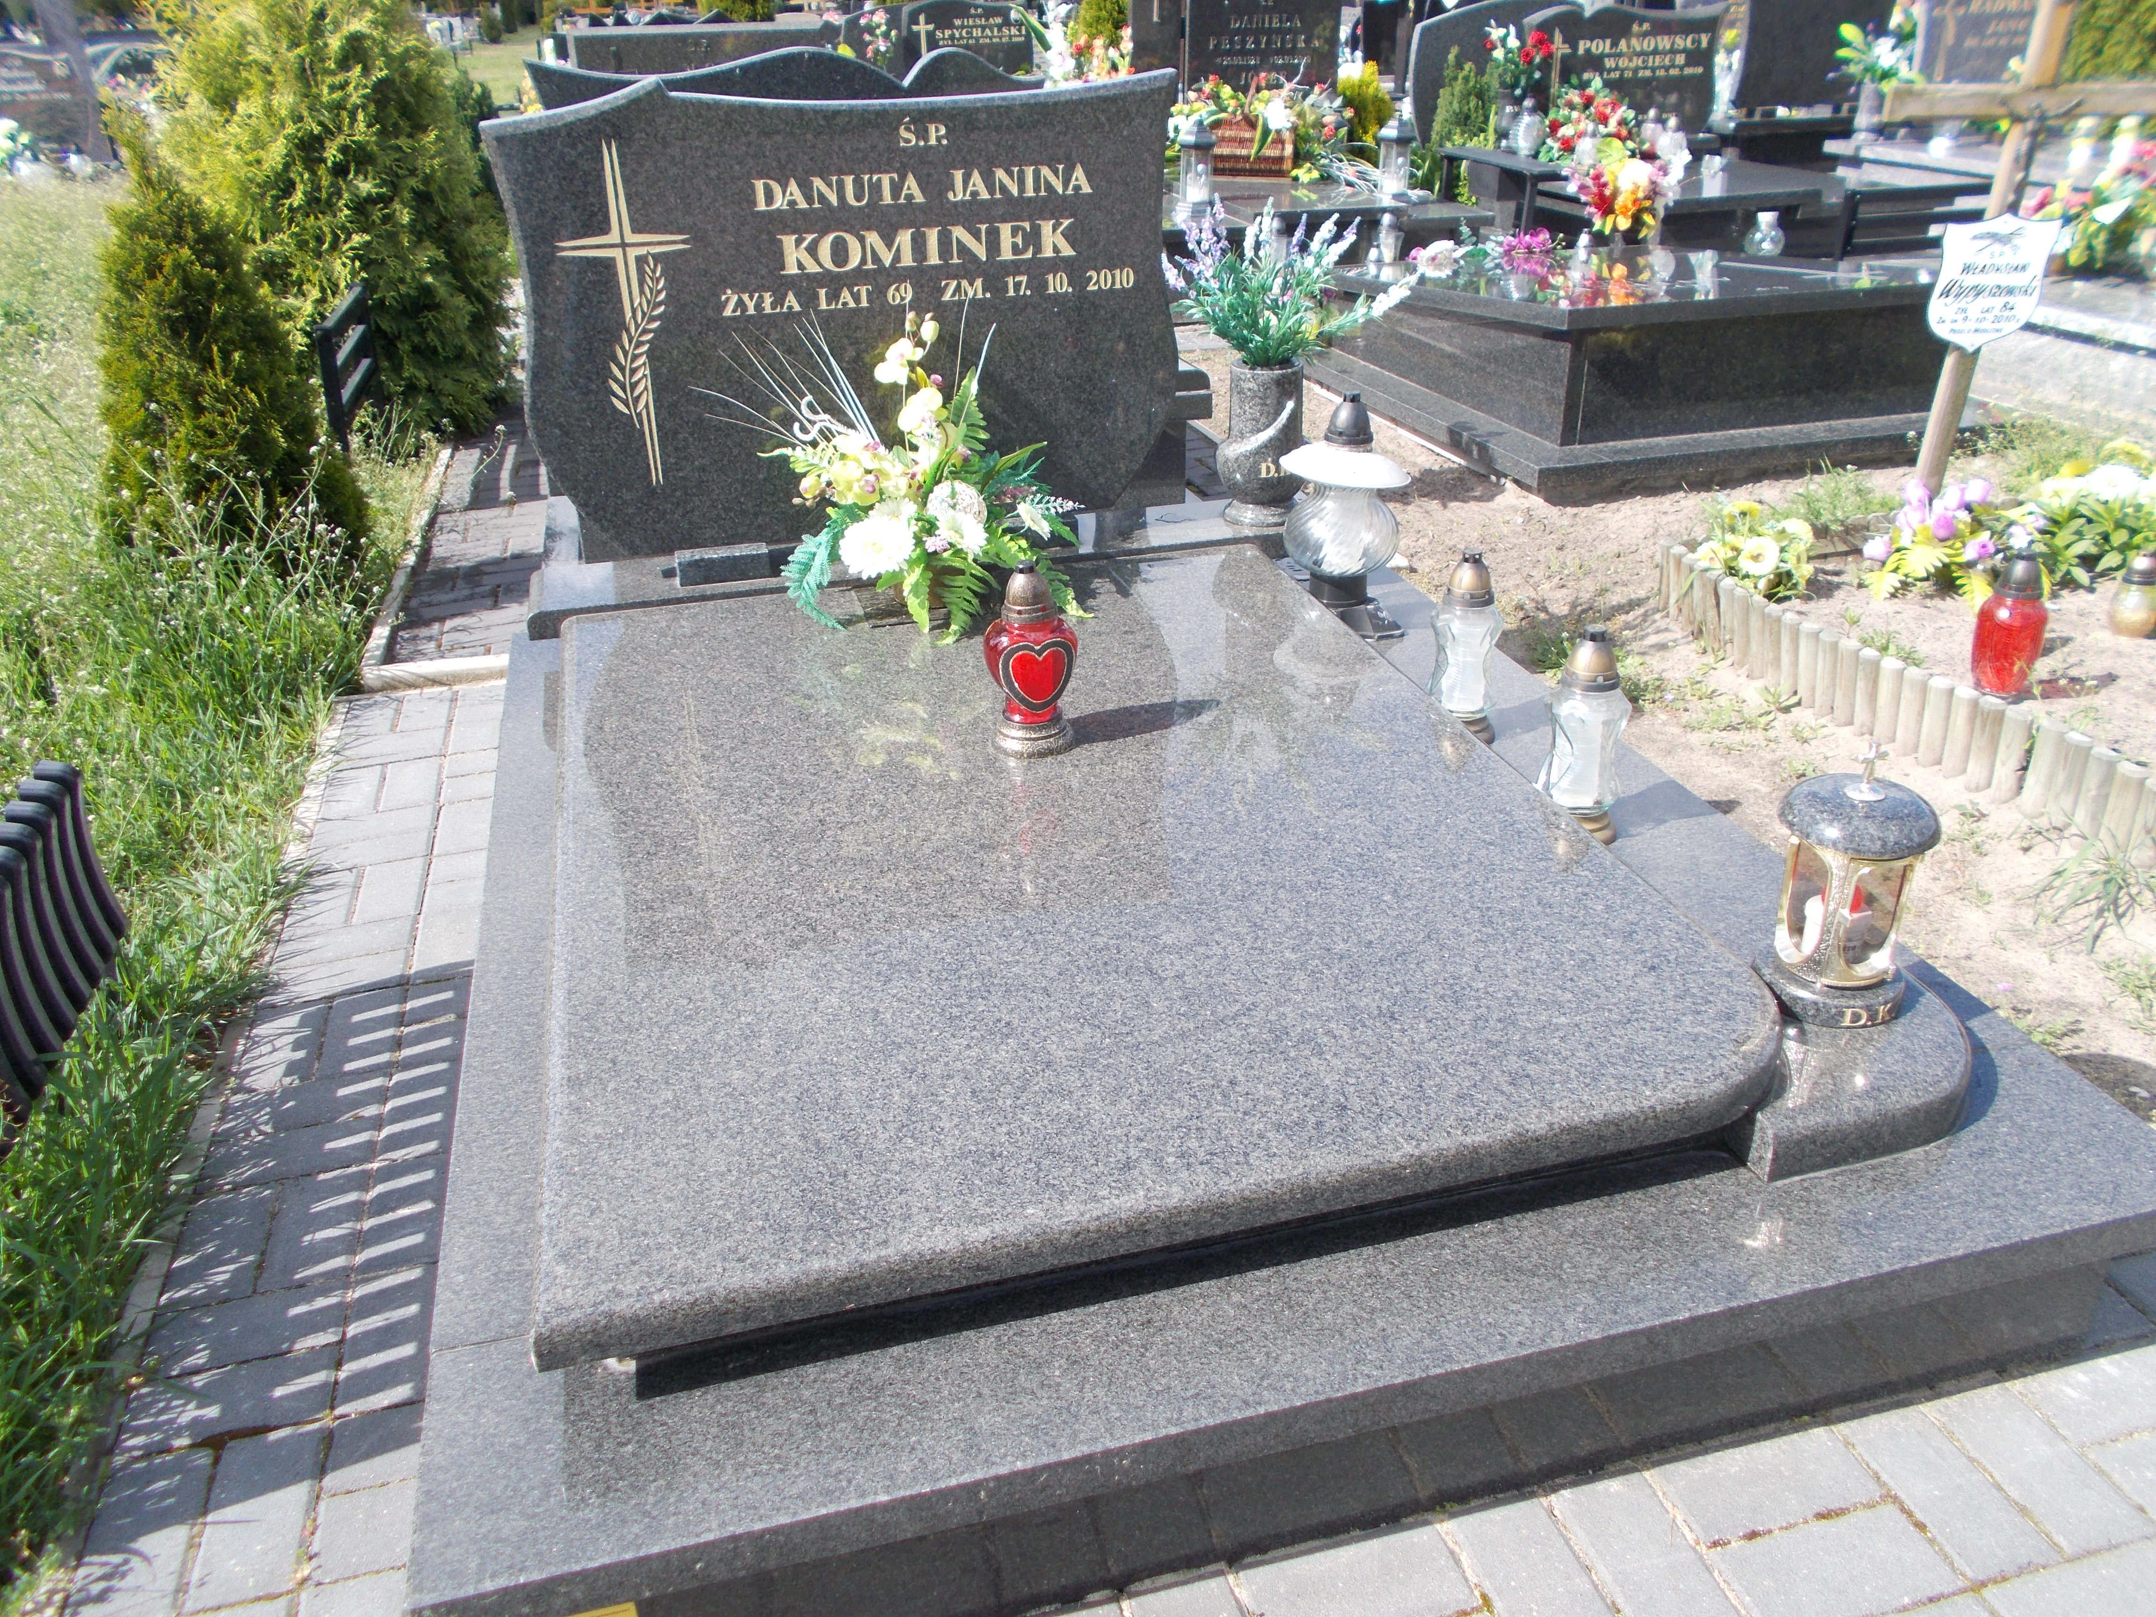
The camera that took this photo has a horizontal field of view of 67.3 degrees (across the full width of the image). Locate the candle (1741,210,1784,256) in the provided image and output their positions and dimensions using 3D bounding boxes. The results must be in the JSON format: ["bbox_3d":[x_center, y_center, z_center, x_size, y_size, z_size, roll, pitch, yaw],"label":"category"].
[{"bbox_3d":[2.068,-1.727,4.847,0.116,0.122,0.116,-7,27,-13],"label":"candle"}]

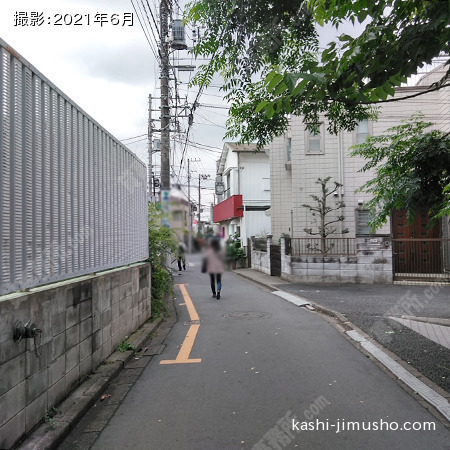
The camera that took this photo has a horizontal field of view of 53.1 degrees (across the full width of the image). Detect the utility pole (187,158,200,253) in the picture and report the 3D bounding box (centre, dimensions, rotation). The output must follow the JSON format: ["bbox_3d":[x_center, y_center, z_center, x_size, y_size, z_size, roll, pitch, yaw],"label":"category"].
[{"bbox_3d":[-3.914,-2.299,56.000,1.700,11.900,0.500,0,-2,0],"label":"utility pole"}]

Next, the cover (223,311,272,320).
[{"bbox_3d":[0.457,1.837,9.150,1.000,0.050,1.000,0,-2,0],"label":"cover"}]

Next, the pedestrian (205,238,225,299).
[{"bbox_3d":[-0.276,1.149,11.850,0.520,1.600,0.420,0,-2,-2],"label":"pedestrian"}]

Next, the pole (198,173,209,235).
[{"bbox_3d":[-3.244,-1.886,68.000,1.500,11.500,0.500,0,-2,0],"label":"pole"}]

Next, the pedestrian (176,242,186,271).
[{"bbox_3d":[-2.297,1.679,23.800,0.530,1.520,0.450,0,-2,-6],"label":"pedestrian"}]

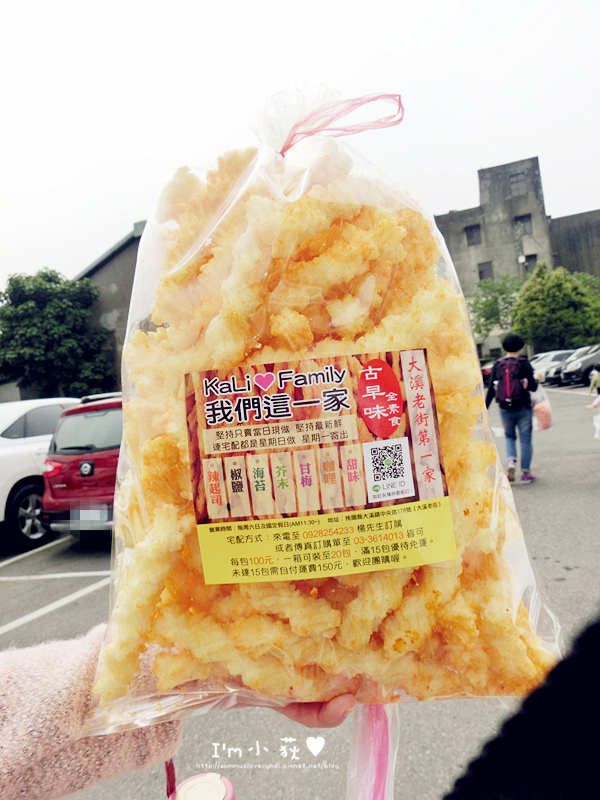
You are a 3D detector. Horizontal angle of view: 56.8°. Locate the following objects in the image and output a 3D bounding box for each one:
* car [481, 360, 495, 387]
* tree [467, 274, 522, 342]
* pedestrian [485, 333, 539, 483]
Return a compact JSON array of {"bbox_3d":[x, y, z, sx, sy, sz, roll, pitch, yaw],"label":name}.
[{"bbox_3d":[11.197,-1.538,29.206,4.400,1.460,1.770,-7,2,-15],"label":"car"},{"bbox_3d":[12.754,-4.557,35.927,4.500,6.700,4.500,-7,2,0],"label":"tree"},{"bbox_3d":[2.387,0.093,6.163,0.550,1.620,0.450,-6,2,25],"label":"pedestrian"}]

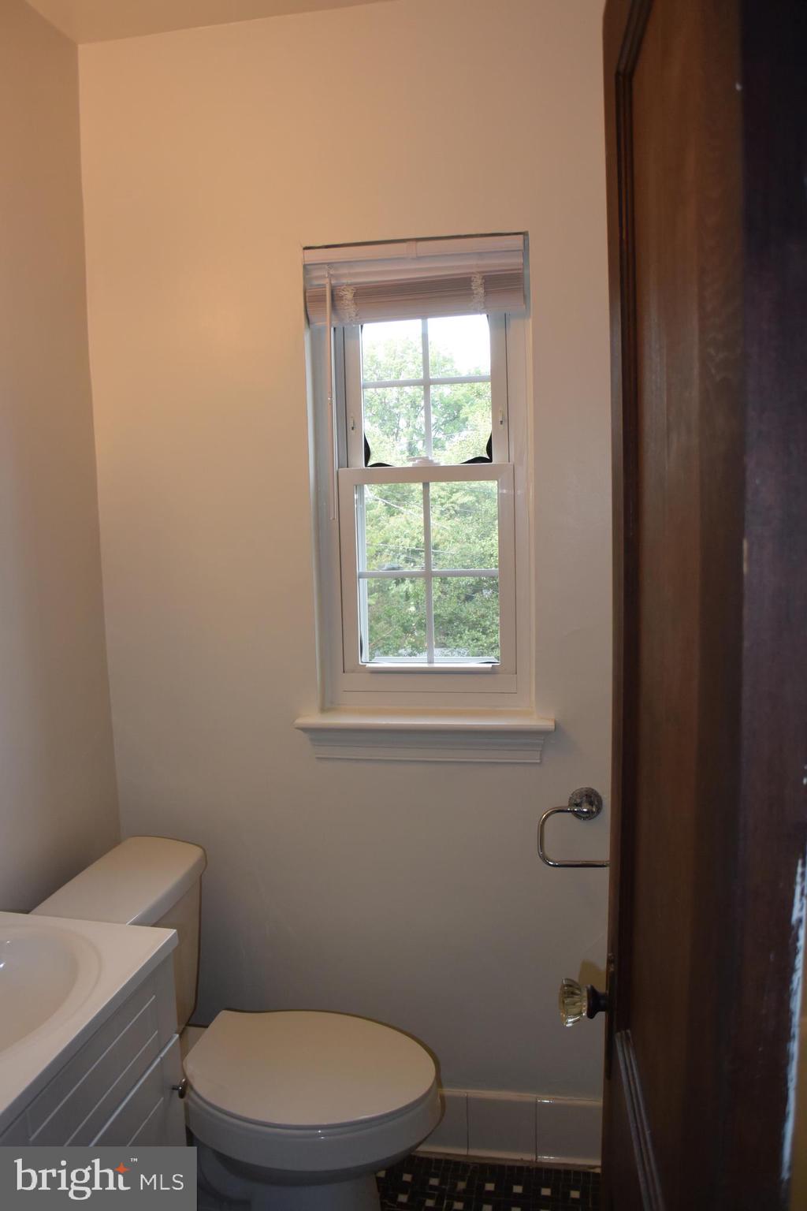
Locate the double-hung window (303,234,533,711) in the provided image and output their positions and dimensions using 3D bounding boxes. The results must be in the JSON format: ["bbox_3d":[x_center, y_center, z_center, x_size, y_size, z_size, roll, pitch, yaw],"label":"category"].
[{"bbox_3d":[0.043,-0.258,1.925,0.460,0.965,0.120,-1,5,11],"label":"double-hung window"}]

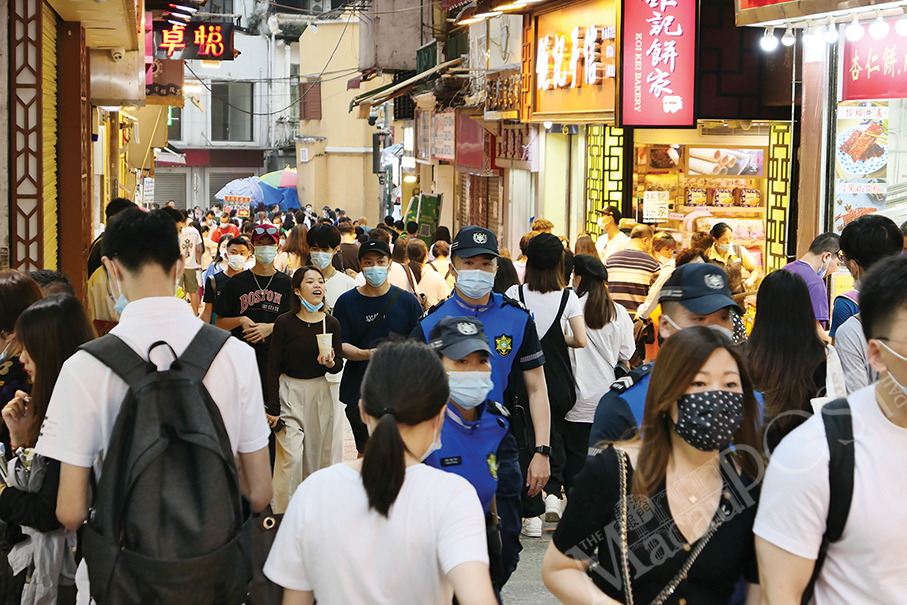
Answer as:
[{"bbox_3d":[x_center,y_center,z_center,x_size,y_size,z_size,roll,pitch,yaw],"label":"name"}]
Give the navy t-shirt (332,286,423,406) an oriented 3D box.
[{"bbox_3d":[-0.408,0.236,9.750,0.500,0.650,0.280,1,5,-2],"label":"navy t-shirt"}]

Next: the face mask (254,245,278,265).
[{"bbox_3d":[-1.113,-0.286,10.800,0.145,0.120,0.090,0,7,-5],"label":"face mask"}]

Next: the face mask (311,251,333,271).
[{"bbox_3d":[-0.764,-0.243,10.500,0.140,0.105,0.080,2,14,15],"label":"face mask"}]

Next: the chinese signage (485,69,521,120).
[{"bbox_3d":[0.480,-2.100,18.250,0.120,0.520,2.500,0,6,-7],"label":"chinese signage"}]

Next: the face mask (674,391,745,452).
[{"bbox_3d":[0.488,0.226,3.450,0.135,0.112,0.085,0,5,-7],"label":"face mask"}]

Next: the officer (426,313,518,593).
[{"bbox_3d":[-0.020,0.830,5.020,0.440,1.600,0.300,-3,6,-30],"label":"officer"}]

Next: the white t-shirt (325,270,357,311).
[{"bbox_3d":[-0.743,0.141,10.700,0.460,0.660,0.270,1,5,-3],"label":"white t-shirt"}]

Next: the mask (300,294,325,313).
[{"bbox_3d":[-0.720,0.005,9.200,0.130,0.085,0.085,-1,3,-17],"label":"mask"}]

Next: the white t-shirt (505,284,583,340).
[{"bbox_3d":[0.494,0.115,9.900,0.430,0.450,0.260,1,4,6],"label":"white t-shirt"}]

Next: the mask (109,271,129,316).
[{"bbox_3d":[-0.722,0.000,4.120,0.140,0.110,0.085,-2,-6,-22],"label":"mask"}]

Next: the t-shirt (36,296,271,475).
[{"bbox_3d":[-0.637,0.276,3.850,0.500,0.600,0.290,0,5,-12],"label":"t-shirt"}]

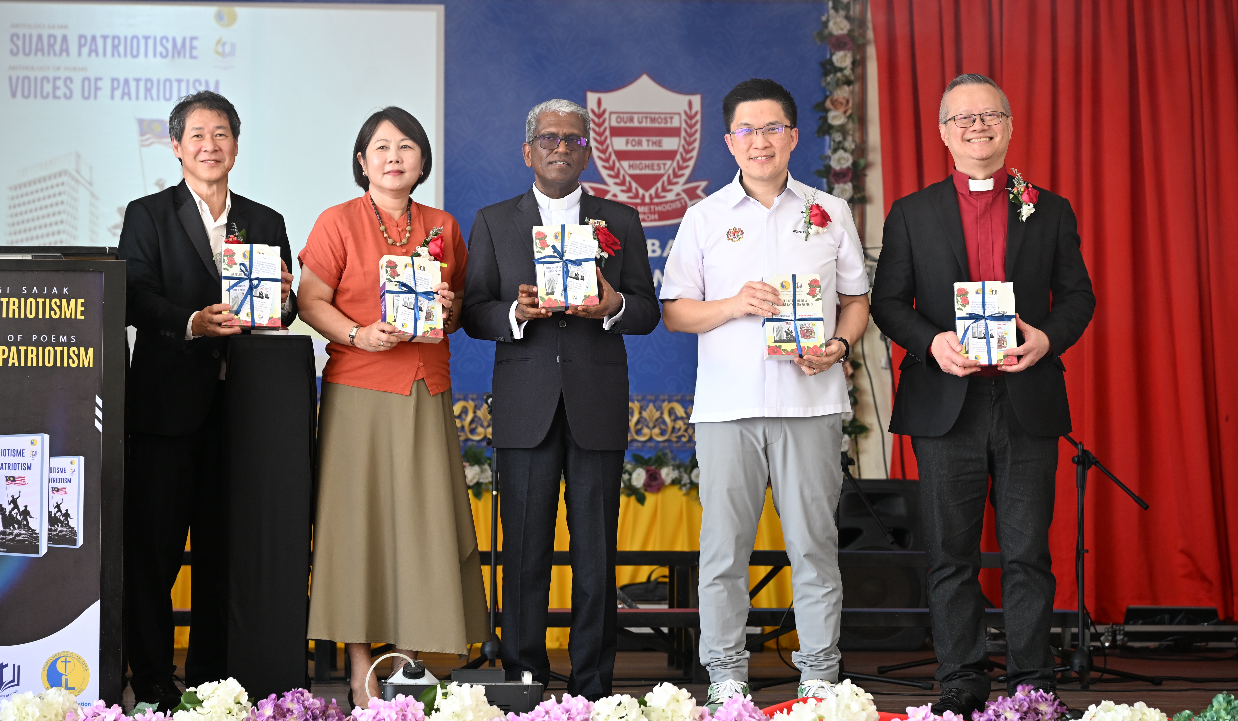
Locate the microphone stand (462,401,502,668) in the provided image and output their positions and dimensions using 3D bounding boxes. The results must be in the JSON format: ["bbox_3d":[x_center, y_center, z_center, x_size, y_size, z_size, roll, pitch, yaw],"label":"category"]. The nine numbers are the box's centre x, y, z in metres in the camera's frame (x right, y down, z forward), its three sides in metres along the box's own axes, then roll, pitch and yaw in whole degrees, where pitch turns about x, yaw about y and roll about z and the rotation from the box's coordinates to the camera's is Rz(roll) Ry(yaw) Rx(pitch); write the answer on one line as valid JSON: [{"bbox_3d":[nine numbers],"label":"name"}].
[{"bbox_3d":[-0.358,0.502,11.900,0.500,0.820,0.500,0,1,0],"label":"microphone stand"}]

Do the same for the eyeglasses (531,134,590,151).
[{"bbox_3d":[-0.151,-0.557,10.550,0.142,0.043,0.145,0,-2,-9],"label":"eyeglasses"}]

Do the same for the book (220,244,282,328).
[{"bbox_3d":[-0.919,-0.186,10.320,0.148,0.210,0.045,1,-8,-2],"label":"book"}]

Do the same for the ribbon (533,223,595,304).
[{"bbox_3d":[-0.137,-0.243,10.560,0.153,0.208,0.045,-3,-12,-5],"label":"ribbon"}]

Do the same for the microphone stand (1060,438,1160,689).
[{"bbox_3d":[1.329,0.532,12.000,0.500,0.840,0.420,0,-2,0],"label":"microphone stand"}]

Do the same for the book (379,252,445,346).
[{"bbox_3d":[-0.530,-0.156,10.560,0.150,0.213,0.046,4,-21,-18],"label":"book"}]

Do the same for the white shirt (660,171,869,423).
[{"bbox_3d":[0.373,-0.164,10.570,0.525,0.640,0.320,0,-2,0],"label":"white shirt"}]

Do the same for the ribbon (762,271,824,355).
[{"bbox_3d":[0.437,-0.114,10.320,0.150,0.205,0.050,-1,-10,-3],"label":"ribbon"}]

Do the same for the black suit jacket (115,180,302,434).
[{"bbox_3d":[-1.078,-0.132,10.820,0.480,0.690,0.340,0,1,-12],"label":"black suit jacket"}]

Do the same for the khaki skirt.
[{"bbox_3d":[-0.569,0.391,10.620,0.455,0.710,0.380,0,-2,-11],"label":"khaki skirt"}]

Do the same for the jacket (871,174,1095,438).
[{"bbox_3d":[0.923,-0.139,10.470,0.560,0.670,0.380,0,-2,-3],"label":"jacket"}]

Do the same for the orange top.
[{"bbox_3d":[-0.618,-0.172,10.820,0.440,0.540,0.290,0,1,-16],"label":"orange top"}]

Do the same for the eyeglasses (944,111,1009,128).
[{"bbox_3d":[0.934,-0.628,10.770,0.152,0.042,0.145,-5,-4,-6],"label":"eyeglasses"}]

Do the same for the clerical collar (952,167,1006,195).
[{"bbox_3d":[0.939,-0.469,10.770,0.143,0.070,0.135,0,1,-5],"label":"clerical collar"}]

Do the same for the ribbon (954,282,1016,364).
[{"bbox_3d":[0.912,-0.094,10.270,0.150,0.205,0.050,-1,-8,1],"label":"ribbon"}]

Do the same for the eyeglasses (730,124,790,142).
[{"bbox_3d":[0.371,-0.600,10.850,0.150,0.043,0.145,-5,-2,4],"label":"eyeglasses"}]

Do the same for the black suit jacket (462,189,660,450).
[{"bbox_3d":[-0.148,-0.104,10.520,0.500,0.670,0.380,0,-2,0],"label":"black suit jacket"}]

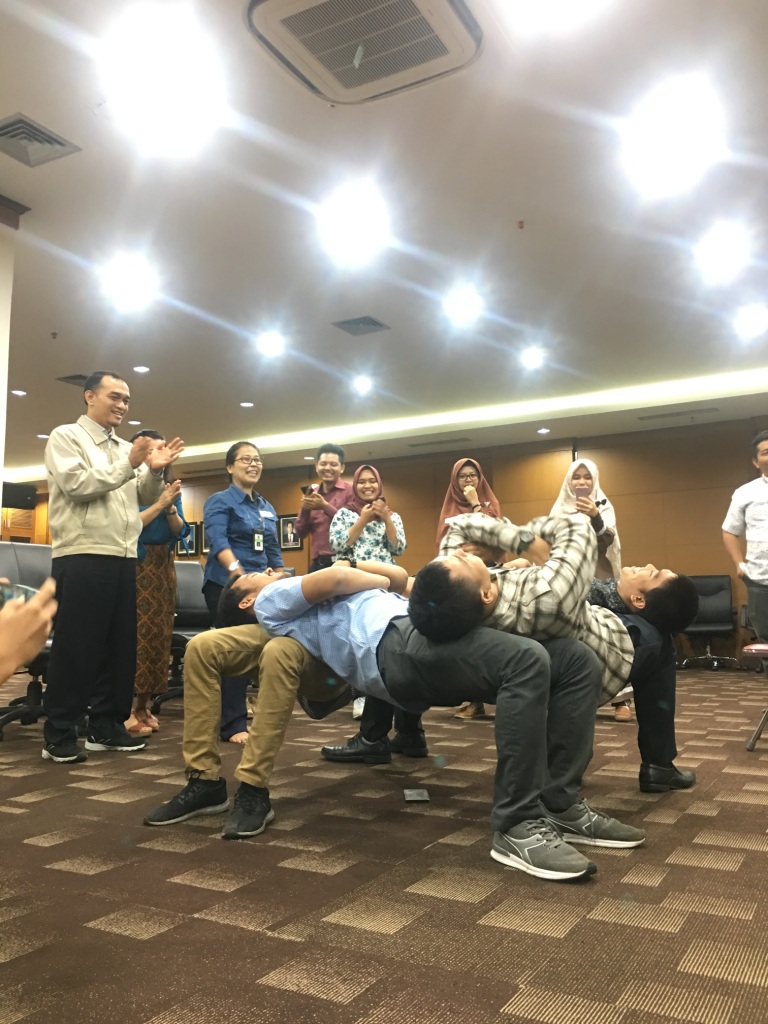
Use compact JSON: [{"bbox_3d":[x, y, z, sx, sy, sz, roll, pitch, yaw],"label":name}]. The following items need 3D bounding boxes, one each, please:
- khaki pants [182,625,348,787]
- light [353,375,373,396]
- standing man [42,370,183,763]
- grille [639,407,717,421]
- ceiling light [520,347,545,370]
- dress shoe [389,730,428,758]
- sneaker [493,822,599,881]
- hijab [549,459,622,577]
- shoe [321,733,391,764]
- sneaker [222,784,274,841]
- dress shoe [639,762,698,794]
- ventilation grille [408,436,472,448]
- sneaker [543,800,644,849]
[{"bbox_3d":[-0.299,0.594,2.761,0.440,0.470,0.640,-5,-8,34],"label":"khaki pants"},{"bbox_3d":[-0.204,-1.200,8.137,0.170,0.060,0.170,-4,-7,29],"label":"light"},{"bbox_3d":[-1.202,0.203,3.883,0.530,1.720,0.540,-3,-7,18],"label":"standing man"},{"bbox_3d":[3.130,-1.040,9.121,0.800,0.030,0.180,-4,-8,29],"label":"grille"},{"bbox_3d":[1.266,-1.309,7.315,0.170,0.060,0.170,-4,-7,29],"label":"ceiling light"},{"bbox_3d":[0.045,0.968,3.615,0.300,0.115,0.105,-3,-7,18],"label":"dress shoe"},{"bbox_3d":[0.366,0.772,2.004,0.110,0.115,0.298,5,-9,-38],"label":"sneaker"},{"bbox_3d":[1.199,0.052,5.050,0.420,0.720,0.340,-2,-7,11],"label":"hijab"},{"bbox_3d":[-0.111,0.952,3.490,0.303,0.120,0.107,-3,-7,20],"label":"shoe"},{"bbox_3d":[-0.399,0.866,2.513,0.105,0.115,0.280,-3,-7,17],"label":"sneaker"},{"bbox_3d":[0.967,0.881,2.917,0.280,0.105,0.100,4,-8,-31],"label":"dress shoe"},{"bbox_3d":[0.669,-0.817,10.153,0.800,0.040,0.170,-4,-7,29],"label":"ventilation grille"},{"bbox_3d":[0.558,0.836,2.339,0.285,0.115,0.105,-4,-7,28],"label":"sneaker"}]

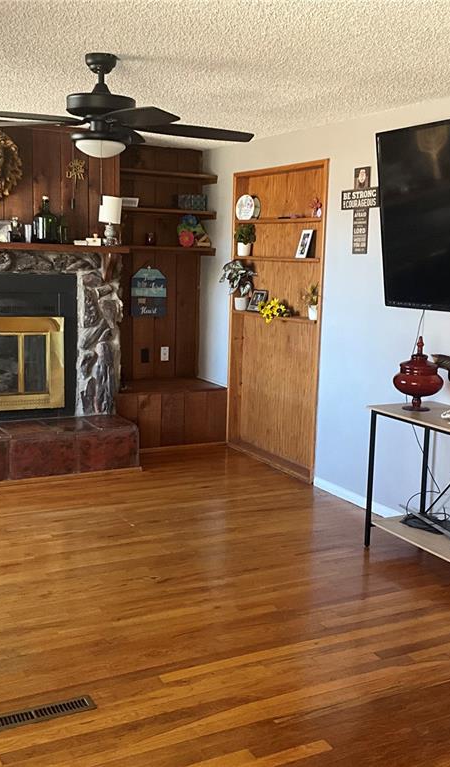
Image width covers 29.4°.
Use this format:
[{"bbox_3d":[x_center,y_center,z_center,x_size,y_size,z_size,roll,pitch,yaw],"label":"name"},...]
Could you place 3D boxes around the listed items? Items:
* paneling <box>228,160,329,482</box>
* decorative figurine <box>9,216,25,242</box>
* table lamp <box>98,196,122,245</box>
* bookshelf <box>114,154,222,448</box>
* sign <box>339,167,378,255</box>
[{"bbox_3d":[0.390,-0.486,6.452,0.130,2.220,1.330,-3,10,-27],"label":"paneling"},{"bbox_3d":[-1.378,-1.009,5.685,0.101,0.170,0.080,-3,10,-28],"label":"decorative figurine"},{"bbox_3d":[-0.790,-1.123,5.963,0.169,0.355,0.169,2,9,0],"label":"table lamp"},{"bbox_3d":[-0.499,-0.680,6.659,0.918,2.279,0.592,-3,10,-28],"label":"bookshelf"},{"bbox_3d":[0.785,-1.005,4.998,0.021,0.493,0.391,-3,10,-28],"label":"sign"}]

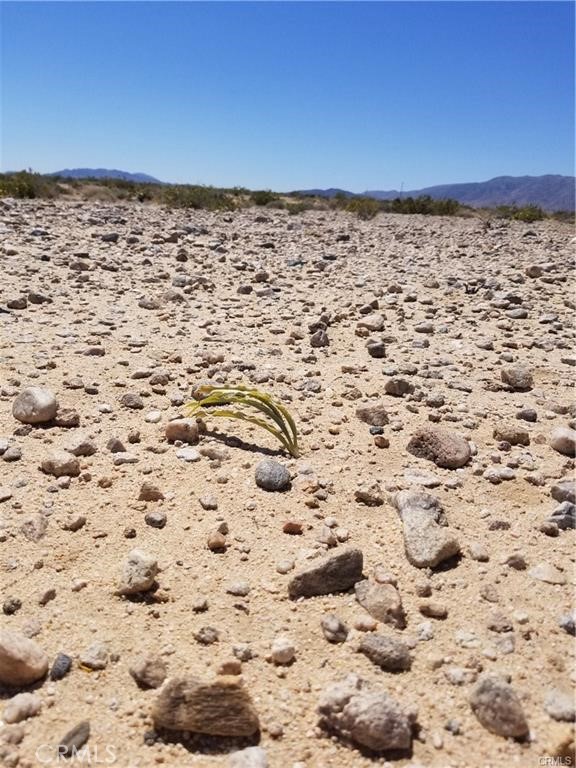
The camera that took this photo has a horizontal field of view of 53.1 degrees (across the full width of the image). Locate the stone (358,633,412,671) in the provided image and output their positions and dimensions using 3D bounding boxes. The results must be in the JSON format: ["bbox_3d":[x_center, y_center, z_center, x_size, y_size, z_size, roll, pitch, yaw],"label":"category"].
[{"bbox_3d":[0.112,0.307,0.658,0.059,0.025,0.038,9,19,21],"label":"stone"}]

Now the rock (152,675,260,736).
[{"bbox_3d":[-0.062,0.243,0.436,0.081,0.033,0.043,2,18,0],"label":"rock"}]

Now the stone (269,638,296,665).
[{"bbox_3d":[-0.005,0.229,0.497,0.021,0.020,0.019,2,18,0],"label":"stone"}]

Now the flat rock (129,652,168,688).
[{"bbox_3d":[-0.150,0.310,0.620,0.037,0.026,0.030,5,18,10],"label":"flat rock"}]

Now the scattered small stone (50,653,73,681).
[{"bbox_3d":[-0.222,0.278,0.566,0.018,0.015,0.029,0,18,-7],"label":"scattered small stone"}]

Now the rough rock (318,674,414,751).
[{"bbox_3d":[0.079,0.326,0.577,0.093,0.037,0.070,7,18,14],"label":"rough rock"}]

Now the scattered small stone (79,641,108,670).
[{"bbox_3d":[-0.196,0.273,0.581,0.027,0.017,0.024,-4,19,-20],"label":"scattered small stone"}]

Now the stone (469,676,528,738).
[{"bbox_3d":[0.165,0.248,0.443,0.035,0.029,0.053,-2,18,-11],"label":"stone"}]

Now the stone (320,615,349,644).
[{"bbox_3d":[0.050,0.267,0.628,0.025,0.022,0.032,-3,18,-17],"label":"stone"}]

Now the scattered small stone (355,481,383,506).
[{"bbox_3d":[0.106,0.144,0.754,0.037,0.030,0.030,2,18,0],"label":"scattered small stone"}]

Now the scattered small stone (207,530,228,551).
[{"bbox_3d":[-0.096,0.212,0.783,0.026,0.021,0.024,0,17,-7],"label":"scattered small stone"}]

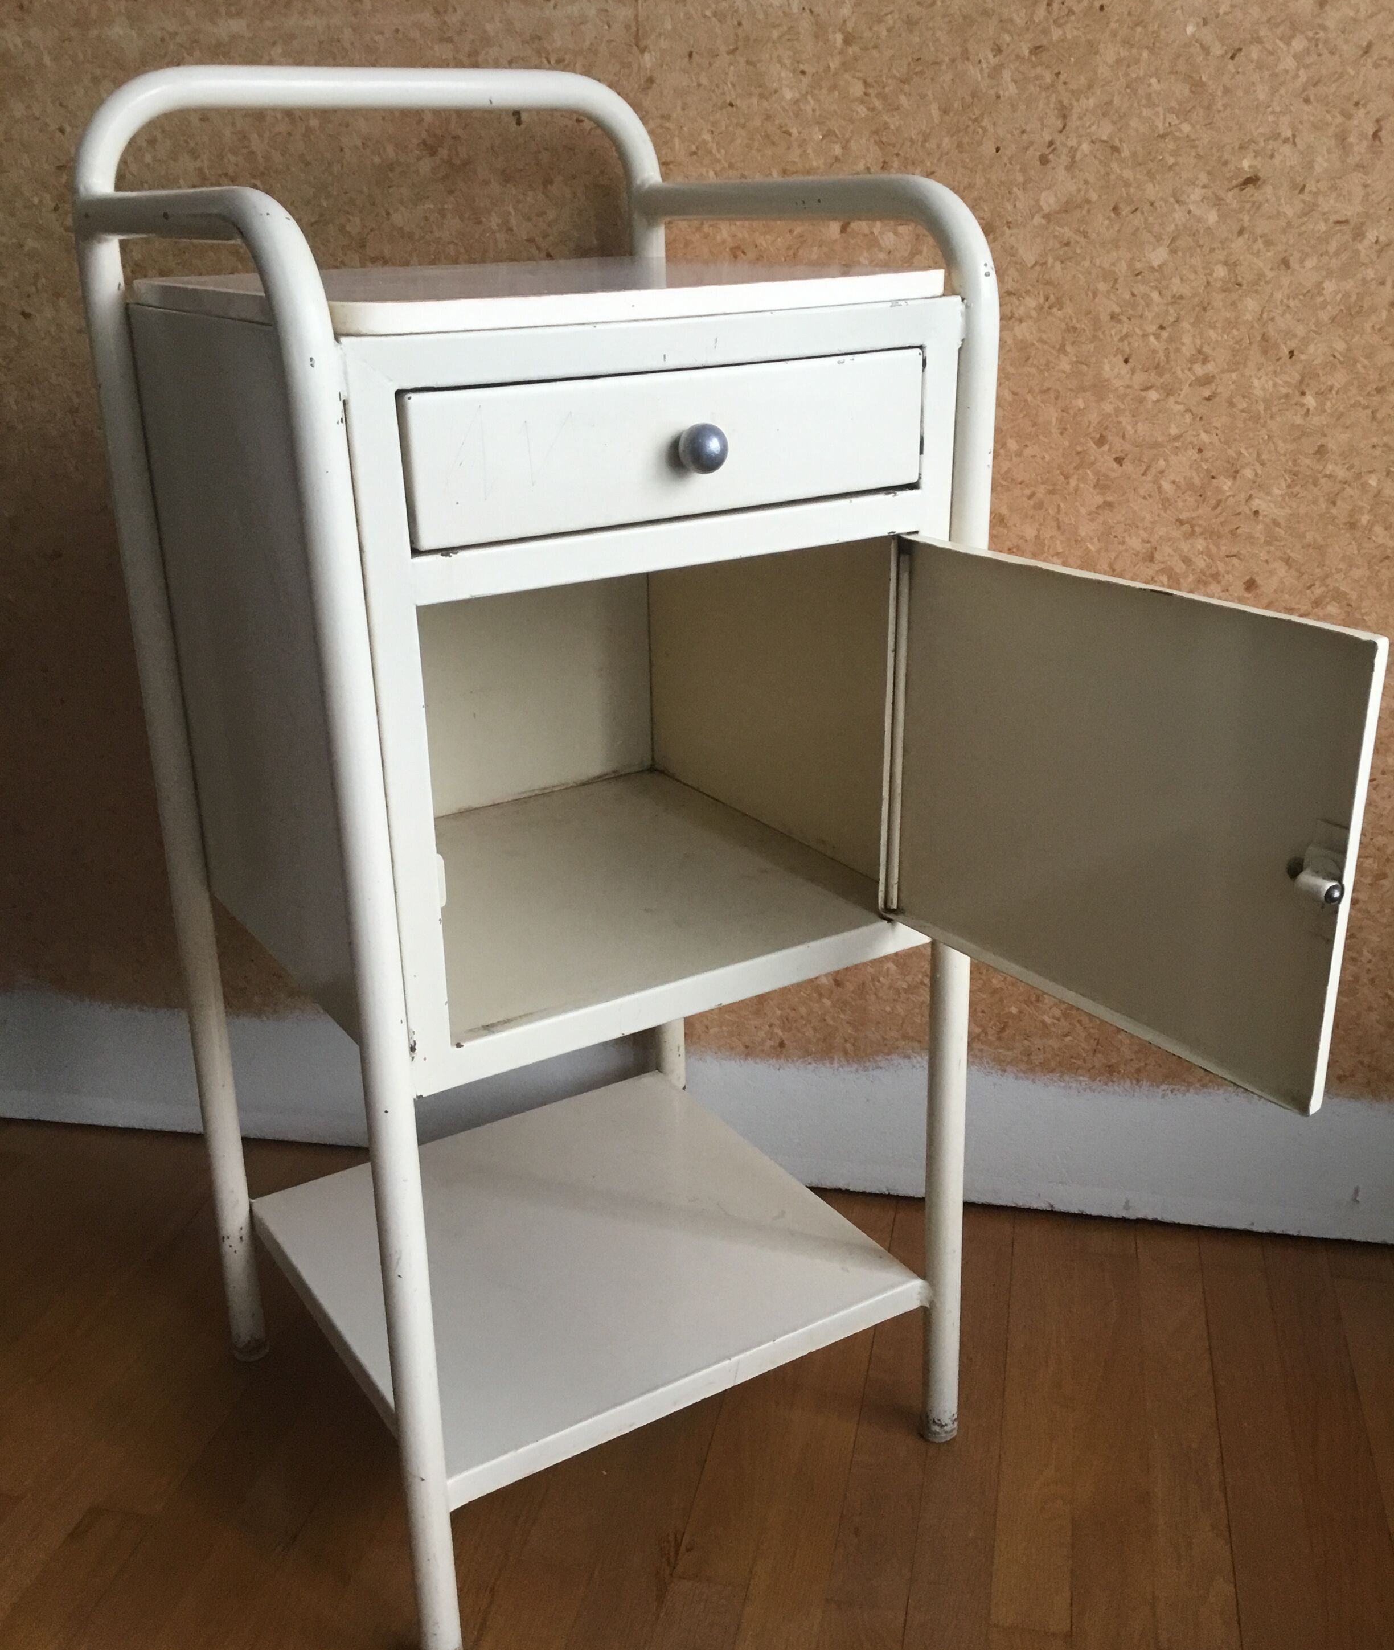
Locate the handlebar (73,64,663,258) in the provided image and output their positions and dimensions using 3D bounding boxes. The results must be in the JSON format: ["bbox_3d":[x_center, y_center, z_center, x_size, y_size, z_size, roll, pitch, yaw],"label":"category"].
[{"bbox_3d":[-0.203,-0.438,1.104,0.415,0.117,0.025,-14,24,-29],"label":"handlebar"}]

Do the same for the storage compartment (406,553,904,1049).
[{"bbox_3d":[-0.088,-0.075,1.054,0.322,0.239,0.329,-14,24,-29],"label":"storage compartment"}]

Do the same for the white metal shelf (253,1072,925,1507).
[{"bbox_3d":[-0.091,0.312,1.220,0.360,0.022,0.358,-14,24,-29],"label":"white metal shelf"}]

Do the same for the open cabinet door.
[{"bbox_3d":[0.211,-0.014,0.879,0.015,0.235,0.305,-15,25,-33],"label":"open cabinet door"}]

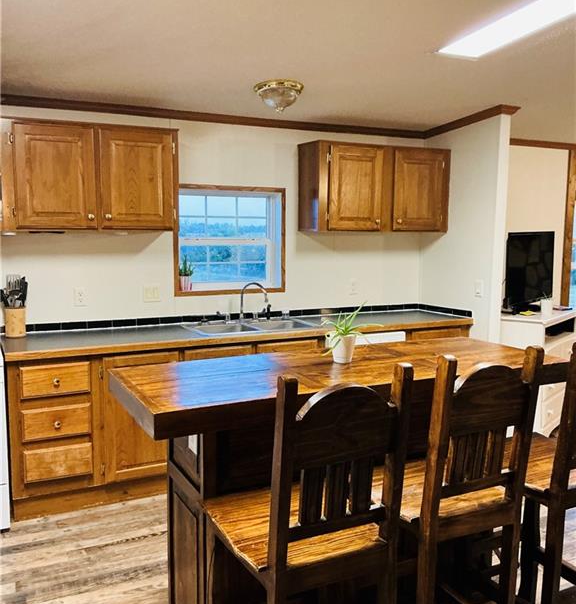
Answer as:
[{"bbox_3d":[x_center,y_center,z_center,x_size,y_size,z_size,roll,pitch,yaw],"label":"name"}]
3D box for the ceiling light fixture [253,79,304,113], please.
[{"bbox_3d":[-0.048,-1.145,3.491,0.280,0.150,0.280,0,7,0],"label":"ceiling light fixture"}]

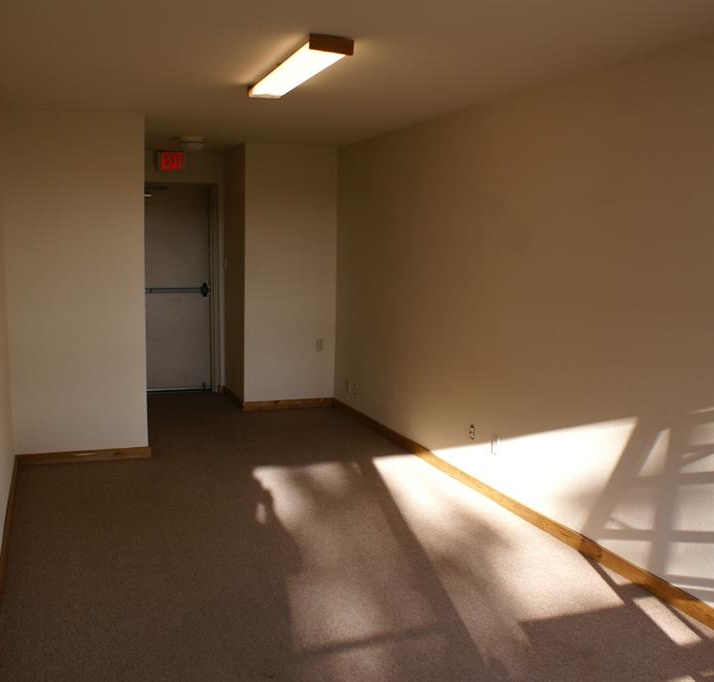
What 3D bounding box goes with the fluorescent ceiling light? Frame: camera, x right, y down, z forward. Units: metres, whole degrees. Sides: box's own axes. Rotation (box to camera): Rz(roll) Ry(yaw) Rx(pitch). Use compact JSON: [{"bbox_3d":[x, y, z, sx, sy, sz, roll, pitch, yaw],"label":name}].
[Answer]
[{"bbox_3d":[-0.315,-1.335,3.818,0.210,0.070,1.180,-2,8,-21],"label":"fluorescent ceiling light"}]

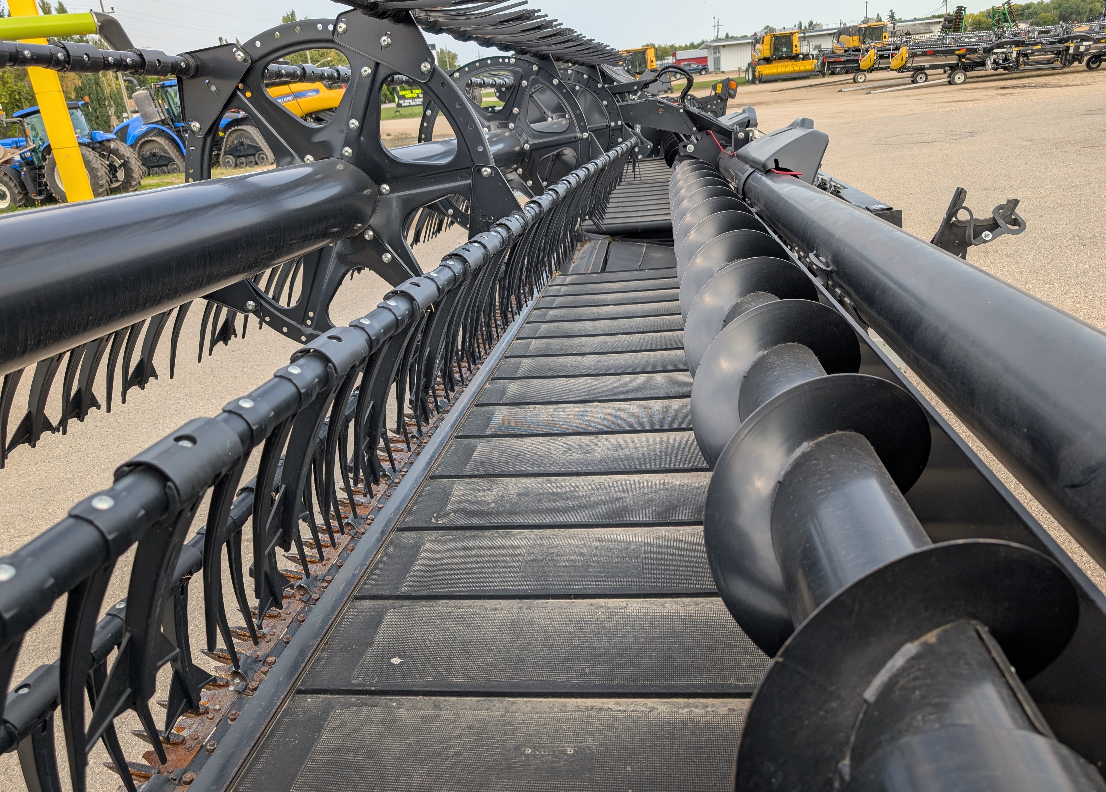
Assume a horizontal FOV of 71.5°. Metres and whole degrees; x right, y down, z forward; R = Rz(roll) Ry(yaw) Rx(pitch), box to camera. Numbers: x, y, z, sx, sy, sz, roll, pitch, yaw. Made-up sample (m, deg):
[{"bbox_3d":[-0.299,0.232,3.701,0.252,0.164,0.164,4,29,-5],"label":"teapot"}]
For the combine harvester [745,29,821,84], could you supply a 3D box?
[{"bbox_3d":[19.110,-28.810,65.430,5.100,3.850,9.800,-4,22,4],"label":"combine harvester"}]

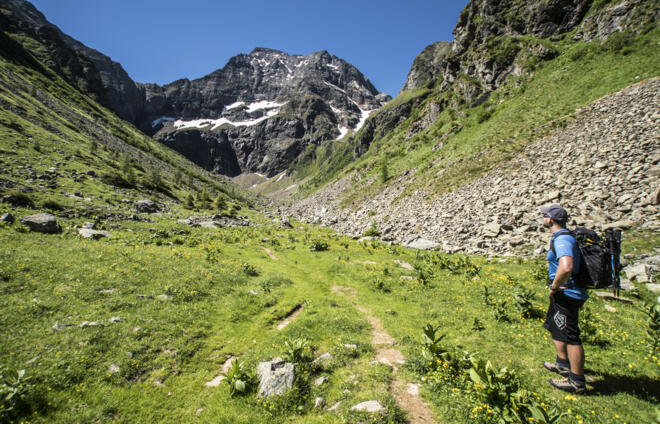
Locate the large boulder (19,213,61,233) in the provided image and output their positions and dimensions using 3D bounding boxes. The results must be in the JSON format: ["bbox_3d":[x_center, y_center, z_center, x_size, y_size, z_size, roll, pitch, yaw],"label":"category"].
[{"bbox_3d":[-14.362,0.544,14.500,1.500,1.000,1.200,1,-1,-45],"label":"large boulder"}]

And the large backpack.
[{"bbox_3d":[2.512,0.452,2.850,0.480,0.620,0.360,-1,-1,37],"label":"large backpack"}]

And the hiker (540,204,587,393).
[{"bbox_3d":[2.350,0.820,2.950,0.450,1.780,0.550,-1,-1,37],"label":"hiker"}]

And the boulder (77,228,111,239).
[{"bbox_3d":[-10.234,0.960,12.800,1.200,0.420,0.950,1,-1,-39],"label":"boulder"}]

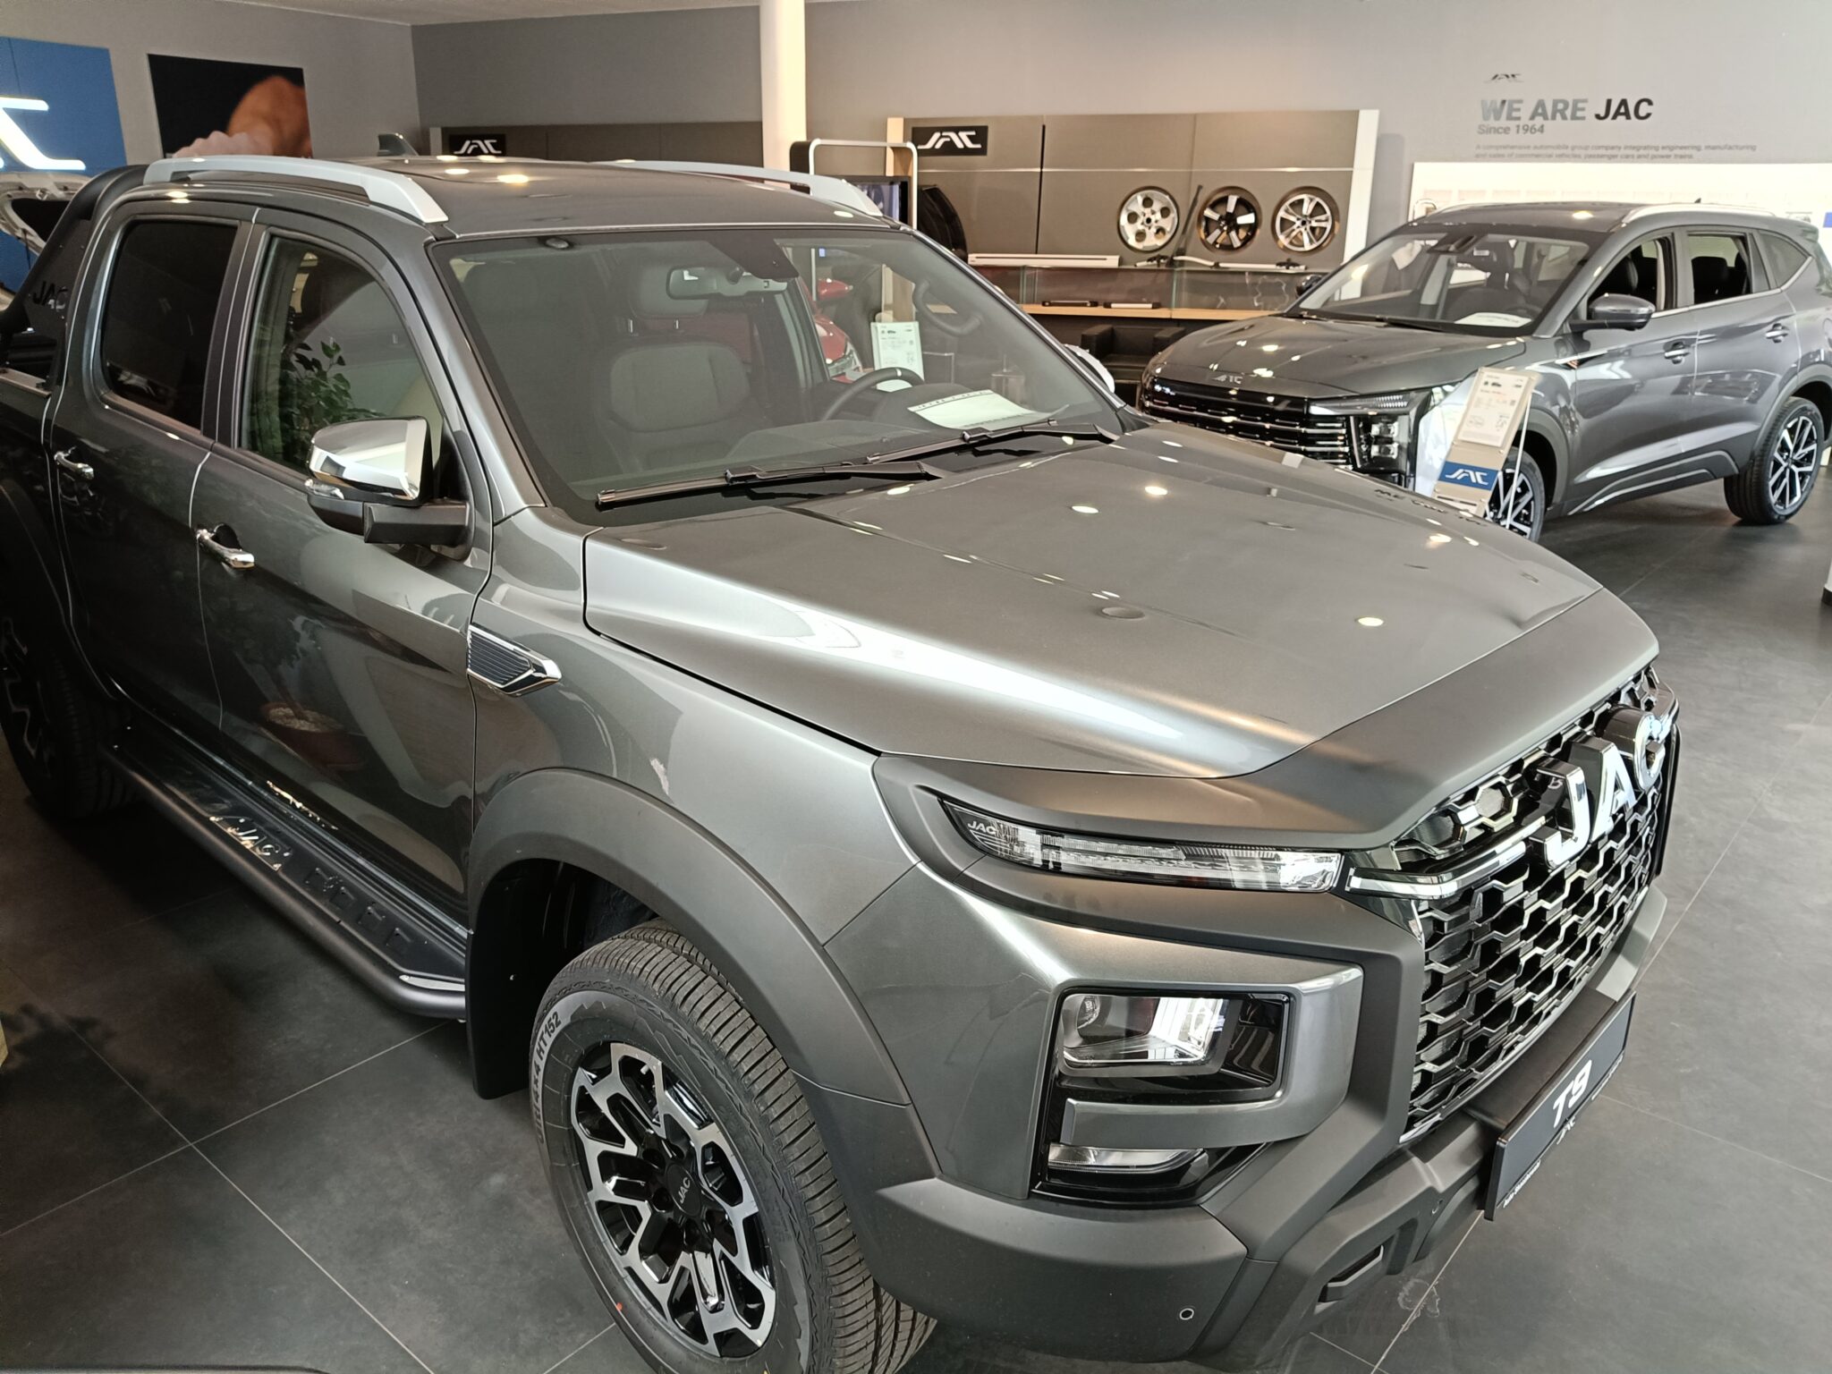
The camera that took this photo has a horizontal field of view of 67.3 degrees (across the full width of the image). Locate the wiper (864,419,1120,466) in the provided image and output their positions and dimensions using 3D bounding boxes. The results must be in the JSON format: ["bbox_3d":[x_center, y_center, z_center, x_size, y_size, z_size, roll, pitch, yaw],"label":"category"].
[{"bbox_3d":[0.160,-0.495,2.734,0.085,0.060,0.750,18,26,41],"label":"wiper"}]

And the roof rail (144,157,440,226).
[{"bbox_3d":[-1.390,-1.077,2.957,1.480,0.125,0.065,18,26,41],"label":"roof rail"}]

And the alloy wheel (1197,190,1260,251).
[{"bbox_3d":[2.402,-3.571,10.547,0.450,0.450,0.180,9,21,23],"label":"alloy wheel"}]

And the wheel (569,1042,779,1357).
[{"bbox_3d":[-0.307,0.730,2.070,0.483,0.483,0.190,18,26,41],"label":"wheel"}]

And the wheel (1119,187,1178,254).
[{"bbox_3d":[1.831,-3.664,10.799,0.470,0.470,0.180,9,21,23],"label":"wheel"}]

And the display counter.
[{"bbox_3d":[1.587,-2.651,10.923,3.400,1.270,0.500,9,21,23],"label":"display counter"}]

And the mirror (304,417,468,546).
[{"bbox_3d":[-0.802,-0.307,2.113,0.150,0.190,0.250,18,26,41],"label":"mirror"}]

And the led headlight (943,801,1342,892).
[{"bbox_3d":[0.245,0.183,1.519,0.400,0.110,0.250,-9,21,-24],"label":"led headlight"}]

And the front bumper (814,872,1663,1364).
[{"bbox_3d":[0.746,0.381,2.134,0.600,0.640,1.900,18,26,41],"label":"front bumper"}]

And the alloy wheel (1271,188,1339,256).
[{"bbox_3d":[2.915,-3.484,10.322,0.440,0.440,0.180,9,21,23],"label":"alloy wheel"}]

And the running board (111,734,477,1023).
[{"bbox_3d":[-1.395,0.331,3.024,1.900,0.110,0.220,18,26,41],"label":"running board"}]

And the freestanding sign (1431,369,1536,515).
[{"bbox_3d":[2.356,-0.800,5.916,0.600,1.130,0.290,-12,23,-31],"label":"freestanding sign"}]

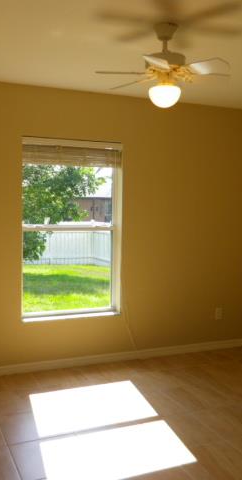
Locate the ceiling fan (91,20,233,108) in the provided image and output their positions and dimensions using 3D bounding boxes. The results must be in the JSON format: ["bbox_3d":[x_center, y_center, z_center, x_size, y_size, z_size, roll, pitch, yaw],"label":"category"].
[{"bbox_3d":[0.245,-0.951,2.533,0.770,0.452,0.760,-1,4,-23],"label":"ceiling fan"}]

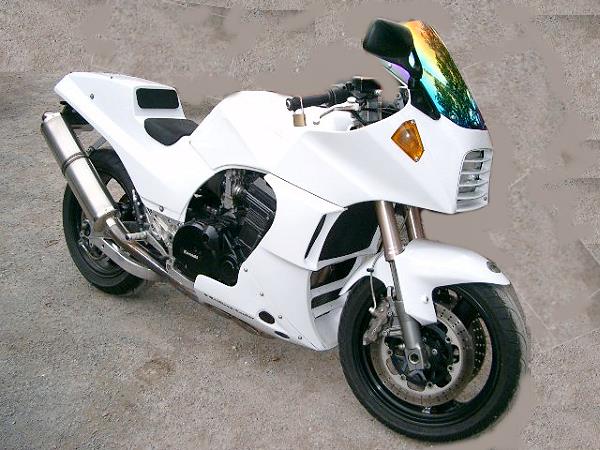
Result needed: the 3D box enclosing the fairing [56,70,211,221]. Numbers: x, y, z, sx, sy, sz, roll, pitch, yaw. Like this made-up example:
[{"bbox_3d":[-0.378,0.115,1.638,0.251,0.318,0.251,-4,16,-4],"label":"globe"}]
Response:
[{"bbox_3d":[-0.694,-0.379,2.694,1.120,0.470,0.330,18,15,33],"label":"fairing"}]

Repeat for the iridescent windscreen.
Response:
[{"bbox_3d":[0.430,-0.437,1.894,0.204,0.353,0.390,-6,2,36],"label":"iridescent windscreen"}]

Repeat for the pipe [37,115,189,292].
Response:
[{"bbox_3d":[-0.744,-0.072,2.507,0.888,0.195,0.135,48,29,15],"label":"pipe"}]

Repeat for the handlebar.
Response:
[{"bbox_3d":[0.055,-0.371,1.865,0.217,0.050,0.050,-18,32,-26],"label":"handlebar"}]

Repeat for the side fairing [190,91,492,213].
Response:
[{"bbox_3d":[0.132,-0.244,2.114,1.030,0.340,0.500,18,15,33],"label":"side fairing"}]

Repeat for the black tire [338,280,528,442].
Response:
[{"bbox_3d":[0.398,0.380,2.009,0.600,0.600,0.125,16,11,26],"label":"black tire"}]

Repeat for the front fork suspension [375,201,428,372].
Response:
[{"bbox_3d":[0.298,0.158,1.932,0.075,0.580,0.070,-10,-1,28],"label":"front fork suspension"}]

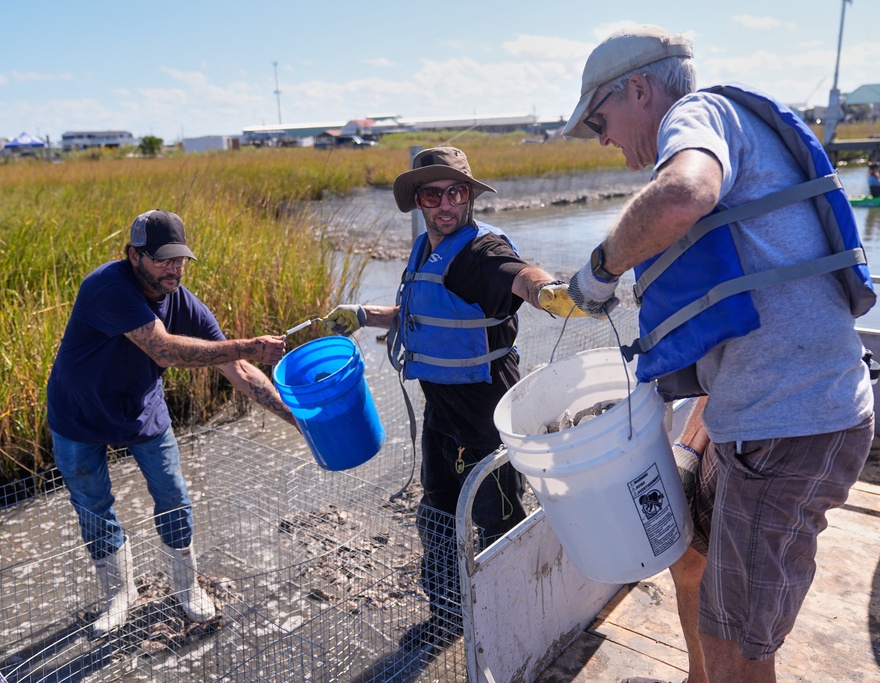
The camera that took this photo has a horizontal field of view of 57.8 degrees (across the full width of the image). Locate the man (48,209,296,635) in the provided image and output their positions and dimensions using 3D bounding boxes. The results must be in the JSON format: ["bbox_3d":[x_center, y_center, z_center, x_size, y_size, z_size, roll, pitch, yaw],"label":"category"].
[{"bbox_3d":[-0.905,0.334,2.817,0.800,1.580,0.680,10,20,40],"label":"man"}]

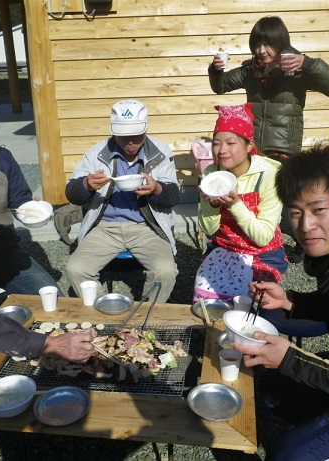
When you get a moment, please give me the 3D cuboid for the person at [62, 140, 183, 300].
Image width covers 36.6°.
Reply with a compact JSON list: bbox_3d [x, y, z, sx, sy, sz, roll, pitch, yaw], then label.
[{"bbox_3d":[-0.191,-0.030,2.513,0.580,1.130,0.740,-2,20,-2],"label":"person"}]

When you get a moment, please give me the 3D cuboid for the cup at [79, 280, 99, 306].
[{"bbox_3d":[-0.318,0.273,2.088,0.075,0.090,0.075,-1,20,0],"label":"cup"}]

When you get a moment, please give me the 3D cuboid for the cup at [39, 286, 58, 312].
[{"bbox_3d":[-0.475,0.291,2.049,0.075,0.090,0.075,-1,20,0],"label":"cup"}]

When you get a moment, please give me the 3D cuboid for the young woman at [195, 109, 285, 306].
[{"bbox_3d":[0.370,0.014,2.373,0.470,1.130,0.670,8,22,23],"label":"young woman"}]

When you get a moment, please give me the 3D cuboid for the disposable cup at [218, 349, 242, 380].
[{"bbox_3d":[0.214,0.438,1.608,0.075,0.090,0.075,-1,20,0],"label":"disposable cup"}]

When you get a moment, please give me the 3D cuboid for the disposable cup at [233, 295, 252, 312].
[{"bbox_3d":[0.311,0.303,1.967,0.075,0.090,0.075,-1,20,0],"label":"disposable cup"}]

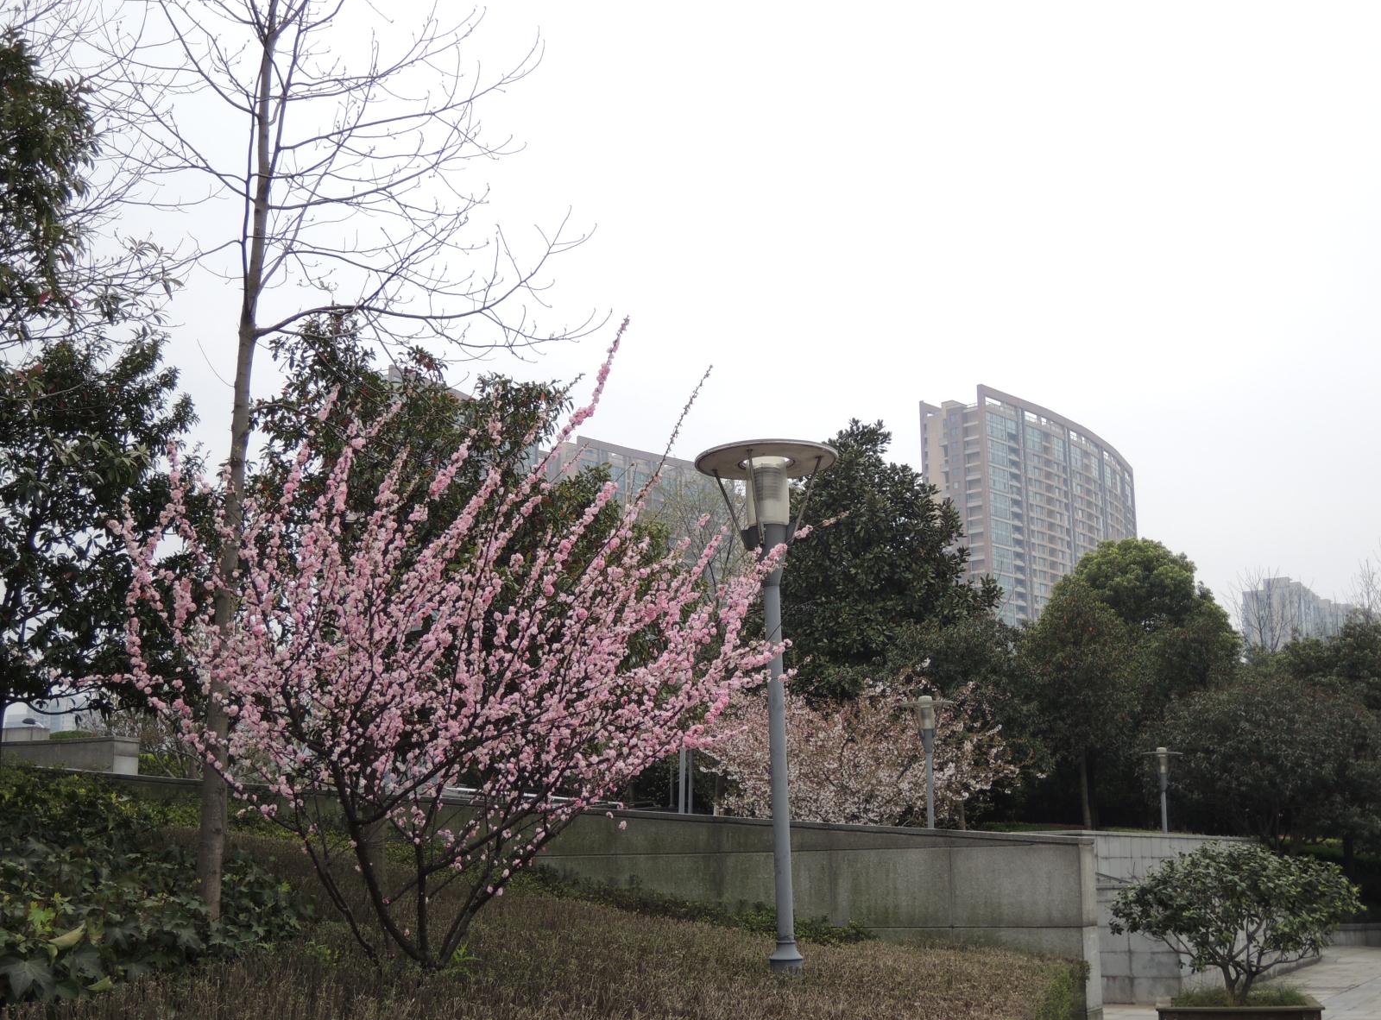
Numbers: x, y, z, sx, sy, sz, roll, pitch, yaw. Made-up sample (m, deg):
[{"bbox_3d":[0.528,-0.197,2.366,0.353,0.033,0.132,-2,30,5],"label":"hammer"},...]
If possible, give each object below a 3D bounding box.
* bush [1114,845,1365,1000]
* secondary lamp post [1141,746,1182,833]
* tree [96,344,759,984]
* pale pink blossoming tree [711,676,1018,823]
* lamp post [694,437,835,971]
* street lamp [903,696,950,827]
[{"bbox_3d":[3.956,3.006,13.100,1.757,1.152,1.669,-2,-11,0],"label":"bush"},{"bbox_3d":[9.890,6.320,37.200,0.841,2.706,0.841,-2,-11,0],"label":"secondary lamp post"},{"bbox_3d":[-1.174,0.649,8.800,3.201,3.098,2.721,-2,-11,0],"label":"tree"},{"bbox_3d":[2.960,4.647,31.000,5.398,3.505,4.858,-2,-11,0],"label":"pale pink blossoming tree"},{"bbox_3d":[0.514,1.189,10.800,0.889,3.103,0.889,-2,-11,0],"label":"lamp post"},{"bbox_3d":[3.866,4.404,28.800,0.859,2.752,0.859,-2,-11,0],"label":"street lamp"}]

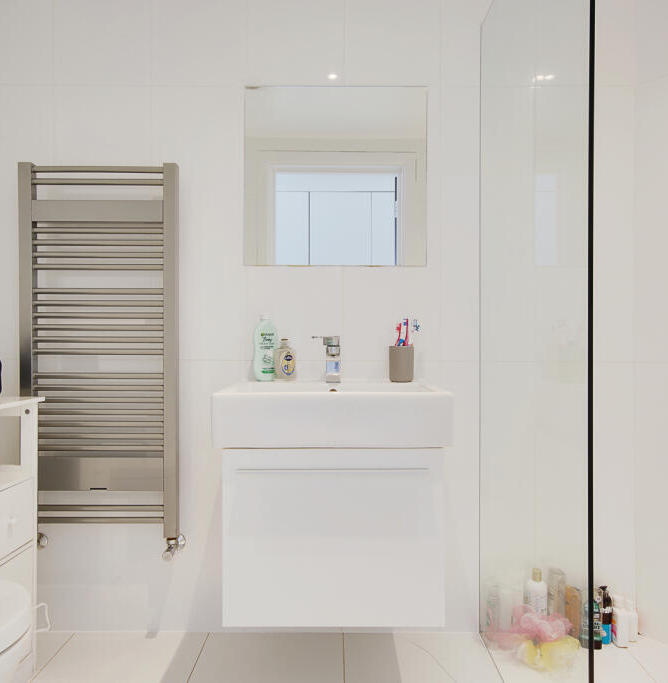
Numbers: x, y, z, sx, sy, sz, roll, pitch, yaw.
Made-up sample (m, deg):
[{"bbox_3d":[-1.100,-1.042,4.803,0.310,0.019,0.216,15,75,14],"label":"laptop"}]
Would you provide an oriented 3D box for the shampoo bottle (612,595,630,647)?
[{"bbox_3d":[0.913,0.884,1.720,0.040,0.155,0.052,0,0,-37],"label":"shampoo bottle"}]

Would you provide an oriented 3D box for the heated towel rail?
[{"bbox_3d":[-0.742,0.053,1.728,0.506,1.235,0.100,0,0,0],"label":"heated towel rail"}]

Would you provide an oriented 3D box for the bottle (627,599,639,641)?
[{"bbox_3d":[0.960,0.897,1.742,0.046,0.128,0.036,0,0,37],"label":"bottle"}]

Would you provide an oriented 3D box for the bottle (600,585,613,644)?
[{"bbox_3d":[0.875,0.872,1.735,0.045,0.175,0.040,0,0,27],"label":"bottle"}]

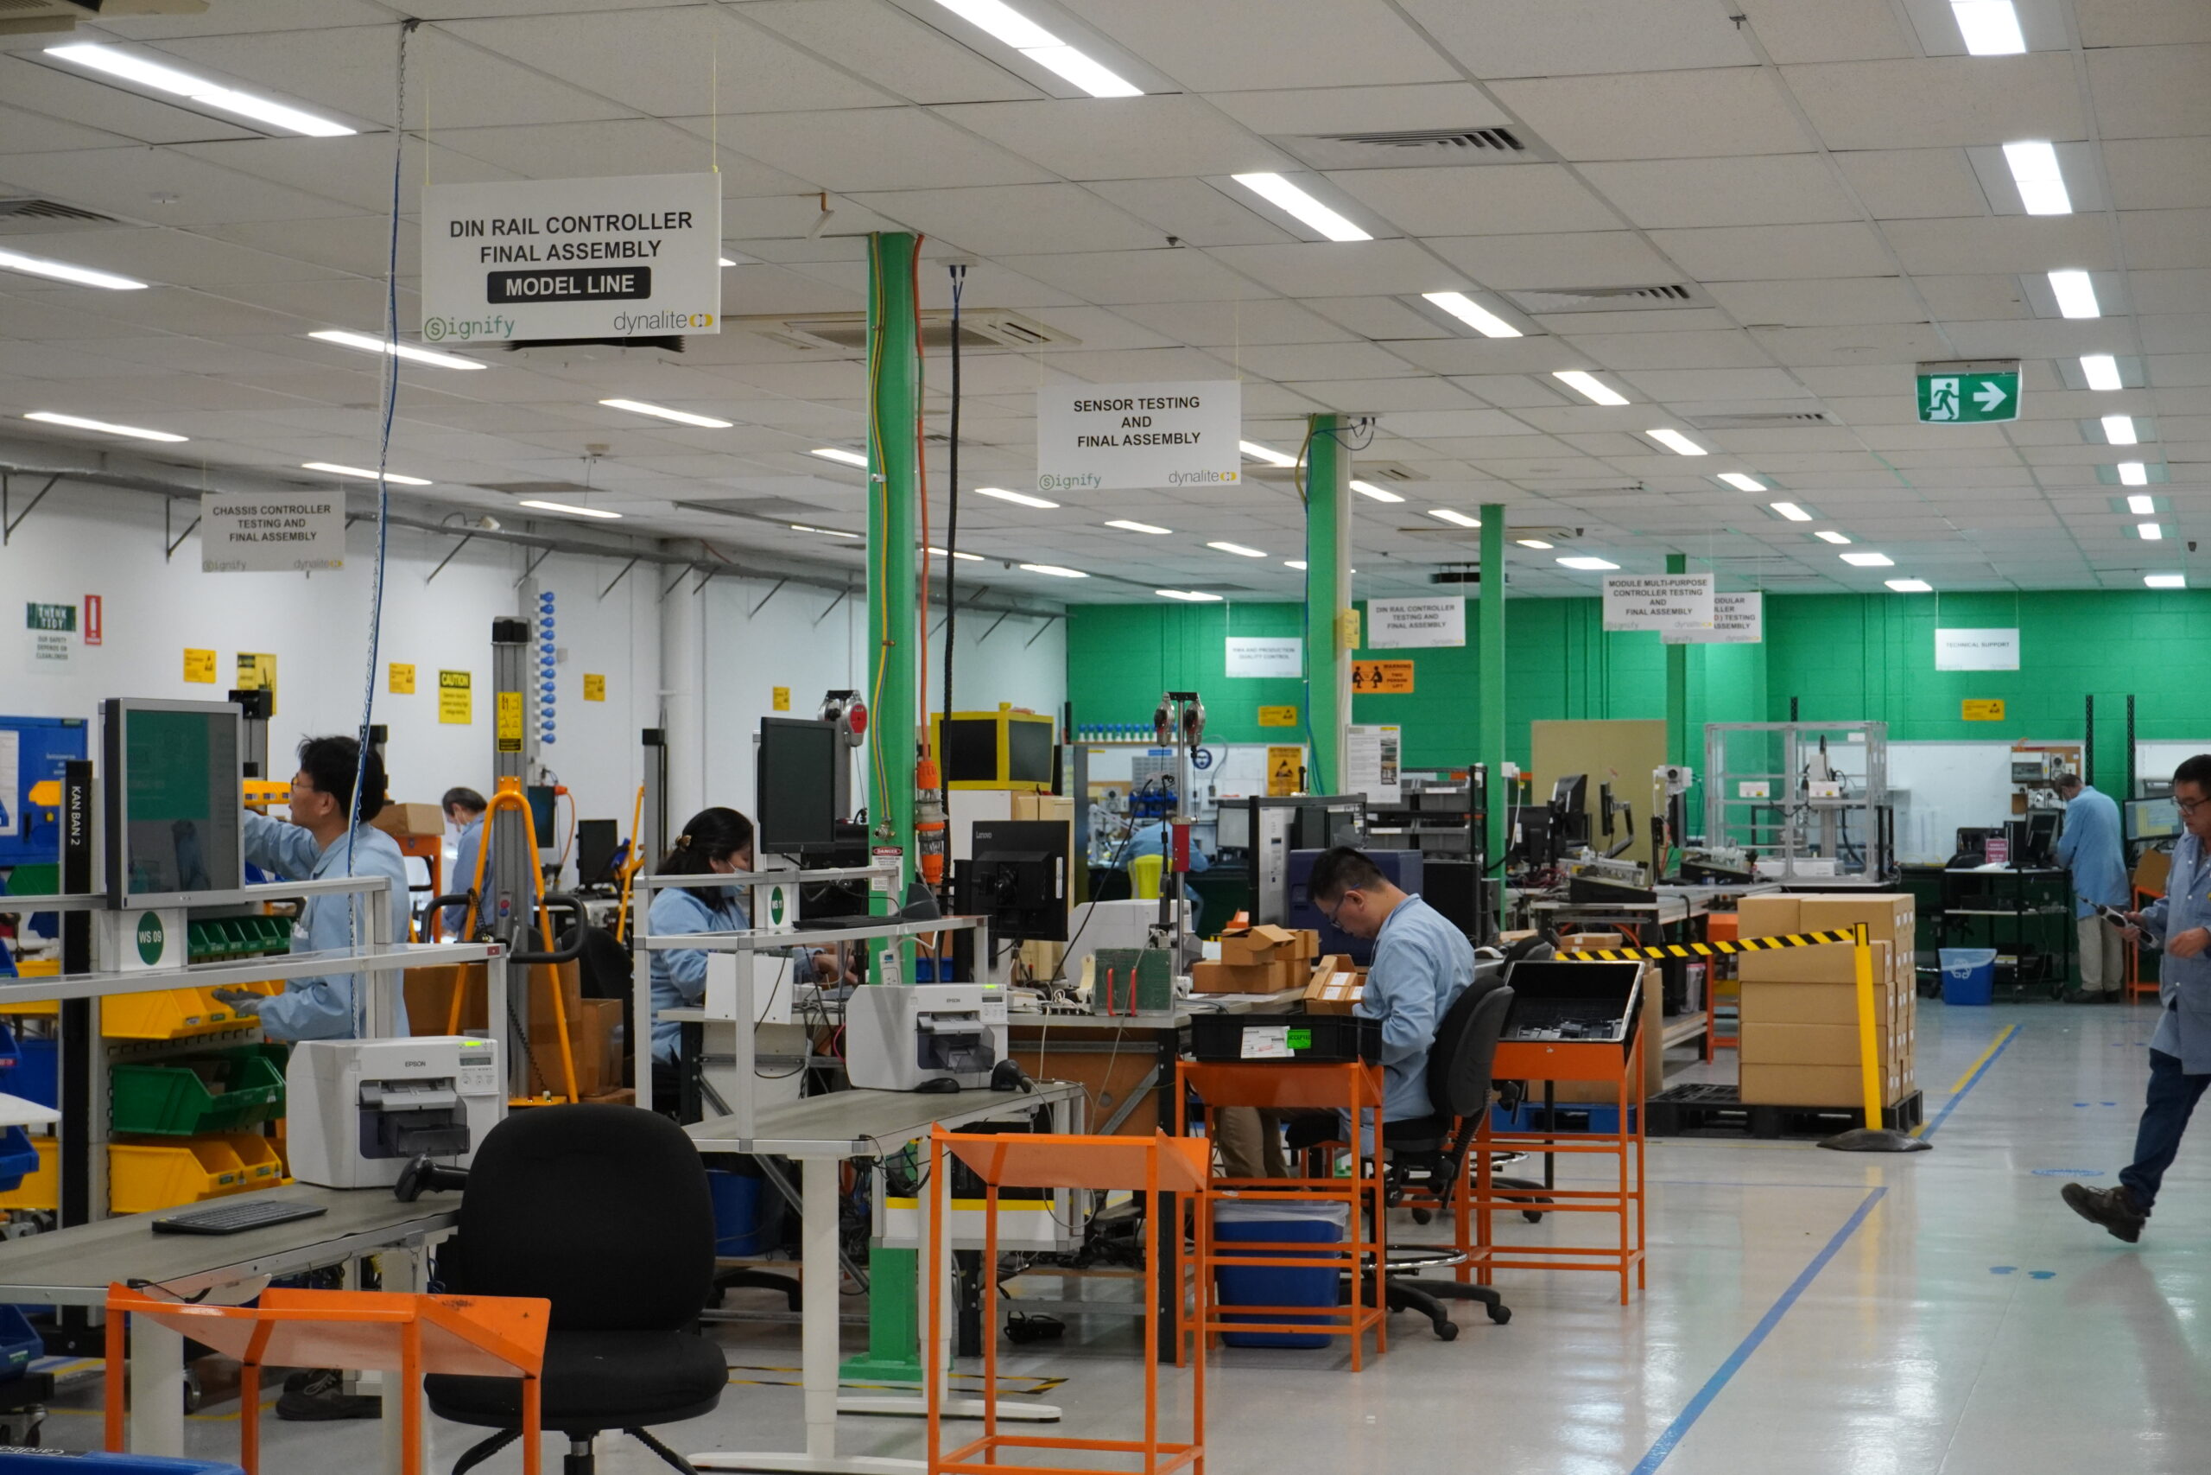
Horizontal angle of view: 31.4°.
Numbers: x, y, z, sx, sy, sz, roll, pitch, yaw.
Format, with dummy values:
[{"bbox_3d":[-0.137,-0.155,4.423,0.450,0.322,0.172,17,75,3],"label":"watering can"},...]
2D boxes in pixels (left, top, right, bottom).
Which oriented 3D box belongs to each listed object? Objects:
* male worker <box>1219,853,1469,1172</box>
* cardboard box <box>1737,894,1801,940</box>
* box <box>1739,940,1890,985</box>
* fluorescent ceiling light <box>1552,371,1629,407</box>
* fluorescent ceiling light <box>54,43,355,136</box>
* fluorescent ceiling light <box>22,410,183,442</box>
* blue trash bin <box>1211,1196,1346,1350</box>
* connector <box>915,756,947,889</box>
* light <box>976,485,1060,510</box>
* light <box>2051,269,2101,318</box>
[{"bbox_3d":[0.717,0.864,11.666,0.770,1.075,0.500,0,-1,16],"label":"male worker"},{"bbox_3d":[3.020,0.812,17.680,0.275,0.178,0.380,0,-1,18],"label":"cardboard box"},{"bbox_3d":[3.280,1.037,18.136,0.660,0.184,0.275,0,-1,18],"label":"box"},{"bbox_3d":[1.850,-1.323,14.909,0.125,0.045,1.200,0,-1,16],"label":"fluorescent ceiling light"},{"bbox_3d":[-1.941,-1.408,8.525,0.113,0.060,1.160,0,-1,16],"label":"fluorescent ceiling light"},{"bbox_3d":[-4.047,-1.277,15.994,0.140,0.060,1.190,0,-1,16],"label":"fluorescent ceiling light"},{"bbox_3d":[0.507,1.532,11.240,0.355,0.390,0.260,0,-1,16],"label":"blue trash bin"},{"bbox_3d":[-0.461,0.223,10.330,0.080,0.335,0.080,0,-1,16],"label":"connector"},{"bbox_3d":[-0.457,-1.262,20.561,0.113,0.060,1.160,0,-1,16],"label":"light"},{"bbox_3d":[2.981,-1.371,12.077,0.113,0.060,1.160,0,-1,16],"label":"light"}]

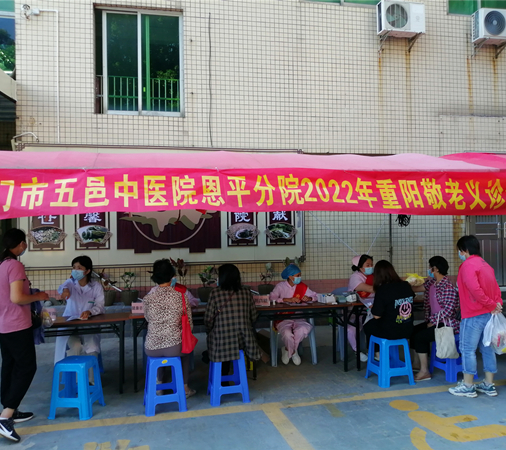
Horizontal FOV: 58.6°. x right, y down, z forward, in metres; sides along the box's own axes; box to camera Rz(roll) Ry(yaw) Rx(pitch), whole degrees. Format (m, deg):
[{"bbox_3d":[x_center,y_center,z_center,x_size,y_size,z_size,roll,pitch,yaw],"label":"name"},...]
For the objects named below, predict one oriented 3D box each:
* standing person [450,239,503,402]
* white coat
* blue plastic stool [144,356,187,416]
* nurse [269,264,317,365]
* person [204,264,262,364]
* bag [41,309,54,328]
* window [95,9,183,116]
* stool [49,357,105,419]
[{"bbox_3d":[2.073,0.832,4.200,0.420,1.500,0.440,-2,-1,38],"label":"standing person"},{"bbox_3d":[-1.898,1.034,4.930,0.530,0.900,0.480,-1,-1,0],"label":"white coat"},{"bbox_3d":[-0.772,1.387,4.000,0.330,0.475,0.330,-1,-1,-21],"label":"blue plastic stool"},{"bbox_3d":[0.487,1.048,5.420,0.560,1.170,0.620,-1,-1,-3],"label":"nurse"},{"bbox_3d":[-0.220,1.018,4.458,0.560,1.280,0.700,-1,-1,-12],"label":"person"},{"bbox_3d":[-1.806,0.824,3.970,0.110,0.175,0.090,-1,-1,-11],"label":"bag"},{"bbox_3d":[-1.909,-2.742,7.582,1.430,1.750,0.120,-1,-1,-10],"label":"window"},{"bbox_3d":[-1.559,1.444,4.038,0.340,0.460,0.350,-1,-1,-1],"label":"stool"}]

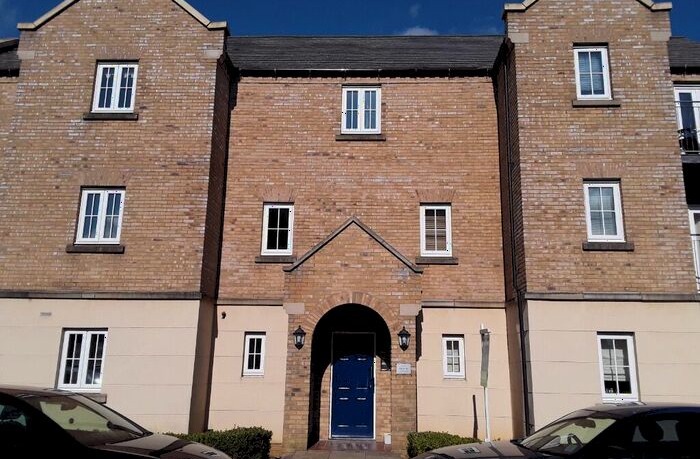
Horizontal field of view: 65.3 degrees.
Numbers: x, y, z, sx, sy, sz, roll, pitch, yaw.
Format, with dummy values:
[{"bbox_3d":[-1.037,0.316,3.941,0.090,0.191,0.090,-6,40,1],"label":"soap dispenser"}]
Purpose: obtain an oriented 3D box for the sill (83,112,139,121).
[{"bbox_3d":[-4.912,-2.309,11.319,1.145,0.156,0.160,0,-12,2],"label":"sill"}]

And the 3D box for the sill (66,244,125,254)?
[{"bbox_3d":[-4.951,0.401,10.701,1.140,0.160,0.160,0,-13,2],"label":"sill"}]

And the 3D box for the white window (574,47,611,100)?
[{"bbox_3d":[4.751,-3.029,10.704,0.654,1.088,0.100,0,-12,2],"label":"white window"}]

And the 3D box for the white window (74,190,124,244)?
[{"bbox_3d":[-4.980,-0.255,10.957,0.915,1.160,0.090,0,-13,2],"label":"white window"}]

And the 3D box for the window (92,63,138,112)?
[{"bbox_3d":[-4.939,-2.967,11.565,0.915,1.160,0.090,0,-13,2],"label":"window"}]

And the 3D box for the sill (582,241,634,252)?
[{"bbox_3d":[4.613,0.331,9.795,0.895,0.155,0.160,0,-13,2],"label":"sill"}]

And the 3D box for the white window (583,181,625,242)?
[{"bbox_3d":[4.705,-0.303,10.128,0.661,1.094,0.100,0,-12,2],"label":"white window"}]

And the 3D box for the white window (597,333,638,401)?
[{"bbox_3d":[4.625,2.386,9.441,0.665,1.150,0.090,0,-13,2],"label":"white window"}]

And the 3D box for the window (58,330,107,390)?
[{"bbox_3d":[-5.062,2.509,10.400,0.828,1.104,0.100,0,-12,2],"label":"window"}]

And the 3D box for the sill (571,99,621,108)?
[{"bbox_3d":[4.666,-2.350,10.395,0.890,0.150,0.160,0,-13,2],"label":"sill"}]

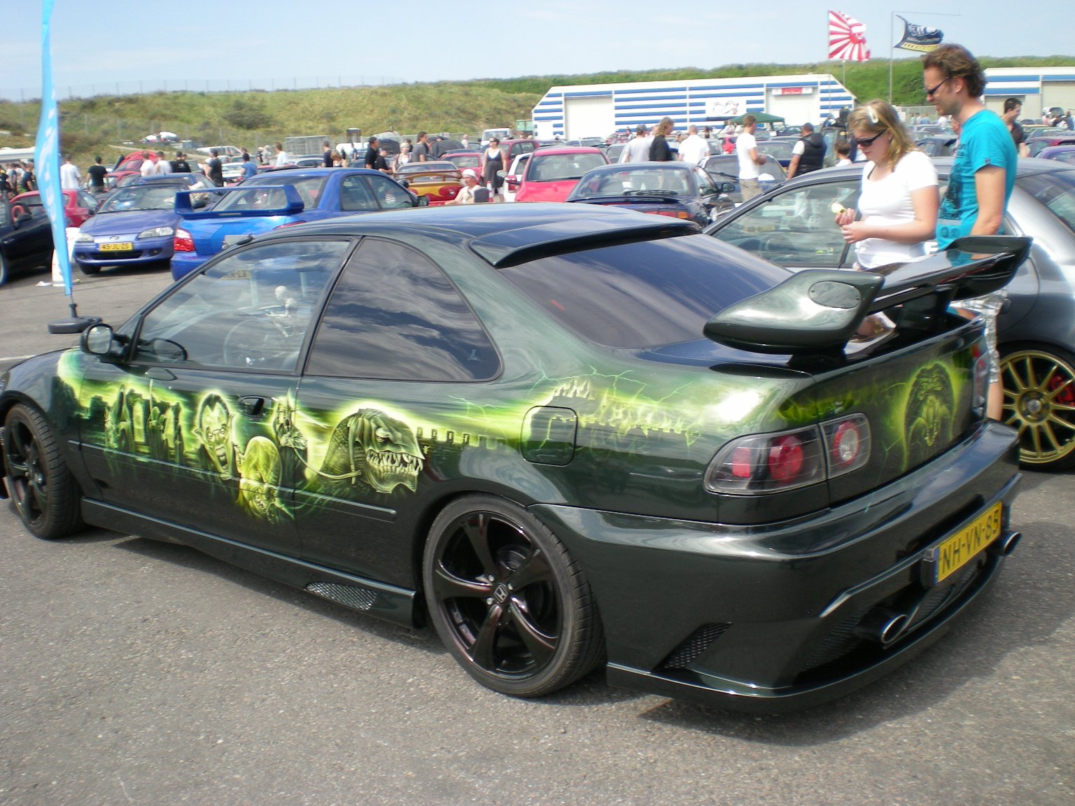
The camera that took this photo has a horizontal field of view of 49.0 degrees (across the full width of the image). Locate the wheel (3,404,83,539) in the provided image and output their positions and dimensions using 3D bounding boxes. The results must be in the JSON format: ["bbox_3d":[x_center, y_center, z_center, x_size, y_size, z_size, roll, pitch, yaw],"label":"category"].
[{"bbox_3d":[-2.048,0.265,5.005,0.210,0.595,0.595,-14,17,-43],"label":"wheel"}]

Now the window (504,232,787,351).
[{"bbox_3d":[0.445,-0.404,3.757,0.660,0.100,1.200,38,33,27],"label":"window"}]

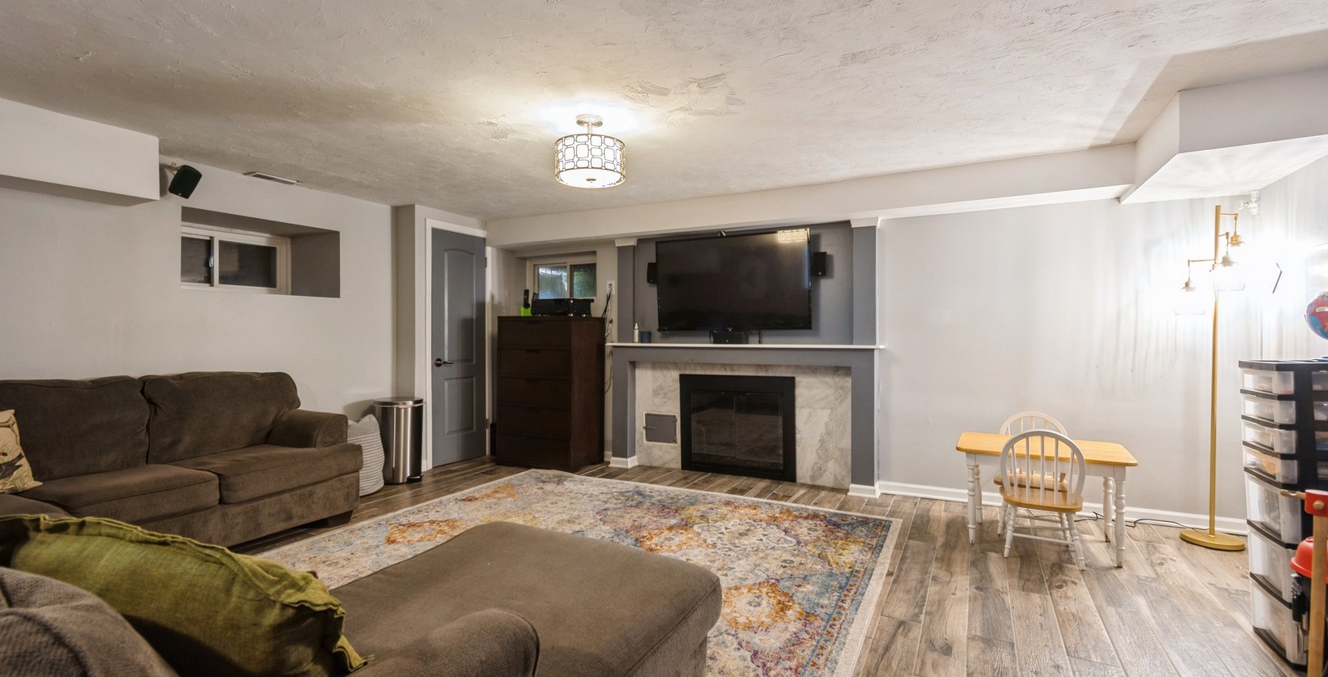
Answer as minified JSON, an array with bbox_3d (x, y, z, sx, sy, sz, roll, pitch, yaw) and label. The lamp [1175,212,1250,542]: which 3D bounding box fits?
[{"bbox_3d":[2.983,0.198,3.018,0.360,1.840,0.340,0,1,29],"label":"lamp"}]

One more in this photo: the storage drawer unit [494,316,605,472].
[{"bbox_3d":[-0.995,0.463,4.893,0.790,1.278,0.490,0,1,25],"label":"storage drawer unit"}]

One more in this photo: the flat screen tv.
[{"bbox_3d":[0.508,-0.422,4.234,1.235,0.713,0.060,0,5,28],"label":"flat screen tv"}]

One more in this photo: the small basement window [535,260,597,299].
[{"bbox_3d":[-0.962,-0.584,5.453,0.870,0.430,0.090,0,1,28],"label":"small basement window"}]

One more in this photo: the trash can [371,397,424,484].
[{"bbox_3d":[-2.074,0.793,4.351,0.350,0.630,0.370,0,1,29],"label":"trash can"}]

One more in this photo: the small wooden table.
[{"bbox_3d":[2.066,0.854,3.026,0.790,0.530,0.570,0,1,32],"label":"small wooden table"}]

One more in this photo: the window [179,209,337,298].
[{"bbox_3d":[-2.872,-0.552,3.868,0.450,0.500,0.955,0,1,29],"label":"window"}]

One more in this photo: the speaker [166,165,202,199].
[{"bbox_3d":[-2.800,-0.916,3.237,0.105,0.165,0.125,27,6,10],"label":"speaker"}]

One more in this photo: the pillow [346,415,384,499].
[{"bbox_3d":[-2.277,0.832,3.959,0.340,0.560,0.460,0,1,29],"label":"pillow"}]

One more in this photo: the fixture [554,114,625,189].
[{"bbox_3d":[-0.358,-0.920,2.699,0.340,0.295,0.340,0,1,0],"label":"fixture"}]

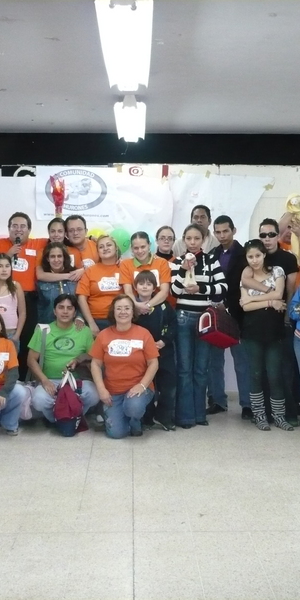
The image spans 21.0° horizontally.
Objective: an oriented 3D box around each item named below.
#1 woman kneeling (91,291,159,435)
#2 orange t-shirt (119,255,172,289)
[{"bbox_3d":[-0.204,0.502,6.478,0.540,1.100,0.680,0,4,-3],"label":"woman kneeling"},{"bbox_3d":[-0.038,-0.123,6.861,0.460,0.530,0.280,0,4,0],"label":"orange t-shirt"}]

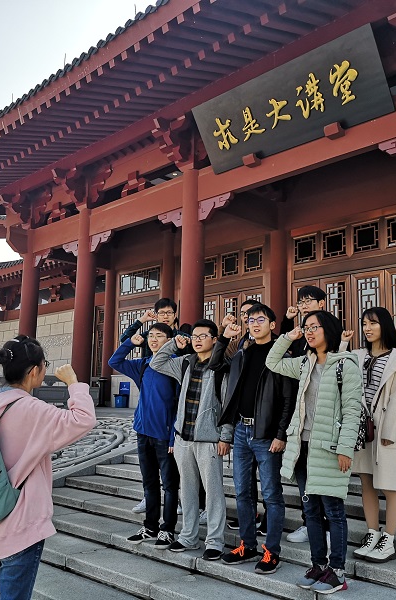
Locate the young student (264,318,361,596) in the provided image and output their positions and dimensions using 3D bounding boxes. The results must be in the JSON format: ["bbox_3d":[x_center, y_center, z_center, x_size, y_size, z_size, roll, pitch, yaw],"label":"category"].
[{"bbox_3d":[0.751,0.918,3.923,0.460,1.670,0.520,9,-12,-39],"label":"young student"}]

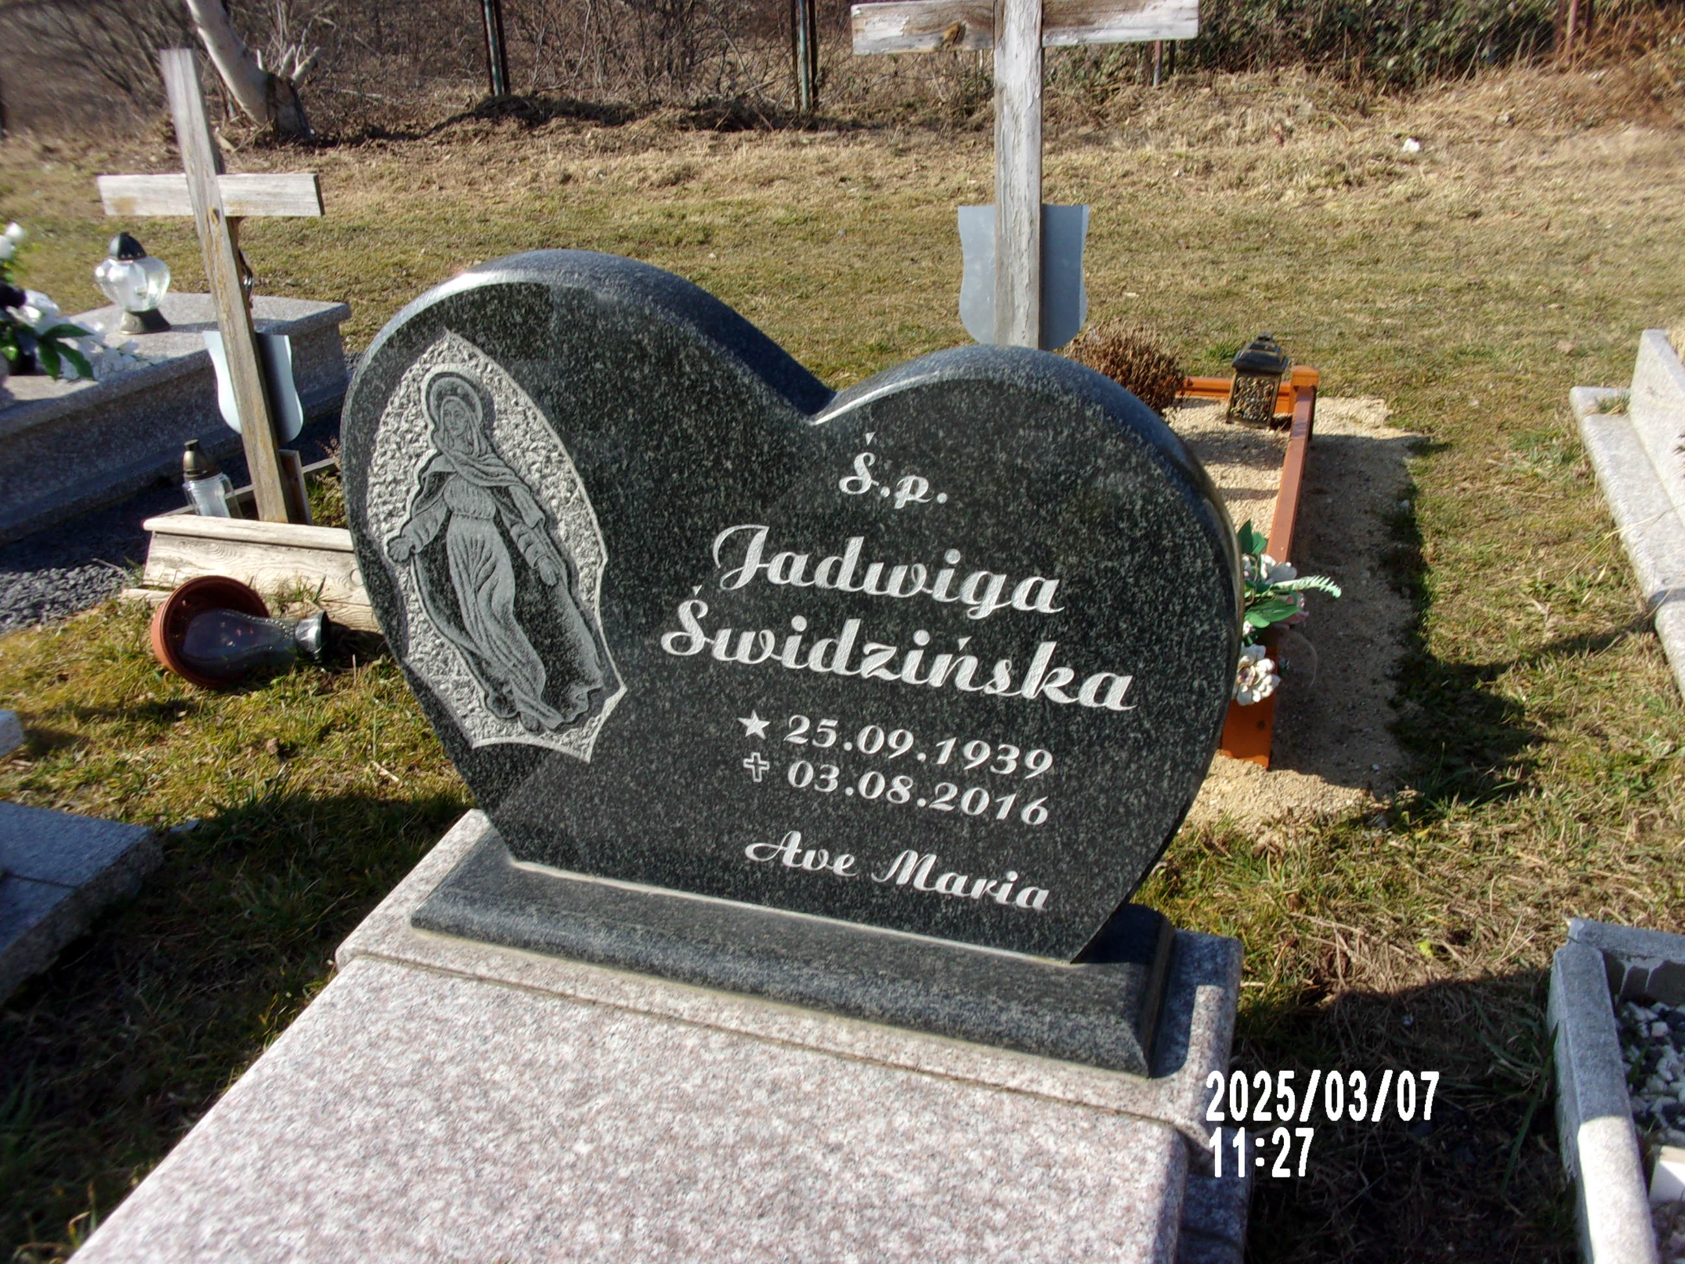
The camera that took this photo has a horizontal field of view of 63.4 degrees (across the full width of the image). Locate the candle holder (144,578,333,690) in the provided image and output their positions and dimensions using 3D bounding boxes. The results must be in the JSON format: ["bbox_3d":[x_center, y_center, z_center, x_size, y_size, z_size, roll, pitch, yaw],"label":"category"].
[{"bbox_3d":[-1.143,0.001,2.587,0.310,0.195,0.195,-6,26,-8],"label":"candle holder"}]

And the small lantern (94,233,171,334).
[{"bbox_3d":[-2.082,-1.024,4.000,0.210,0.275,0.180,-14,29,-24],"label":"small lantern"}]

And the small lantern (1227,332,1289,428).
[{"bbox_3d":[1.146,-0.694,3.750,0.150,0.245,0.150,7,27,17],"label":"small lantern"}]

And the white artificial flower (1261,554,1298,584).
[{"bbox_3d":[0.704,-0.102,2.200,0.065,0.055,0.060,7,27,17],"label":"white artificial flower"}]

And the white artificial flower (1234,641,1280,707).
[{"bbox_3d":[0.643,0.067,2.130,0.090,0.095,0.060,7,27,17],"label":"white artificial flower"}]

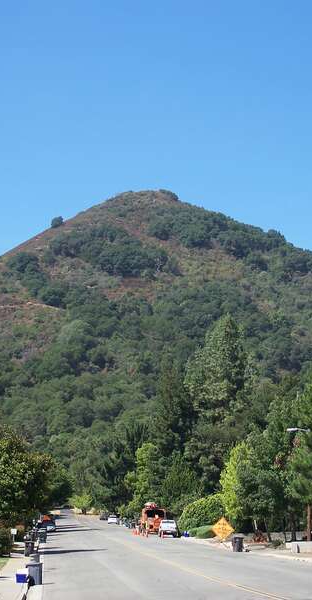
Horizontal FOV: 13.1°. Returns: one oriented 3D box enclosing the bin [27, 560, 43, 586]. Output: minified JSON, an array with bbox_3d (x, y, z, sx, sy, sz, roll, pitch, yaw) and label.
[{"bbox_3d":[-5.516,12.459,62.000,0.780,1.080,0.640,-1,-10,5],"label":"bin"}]

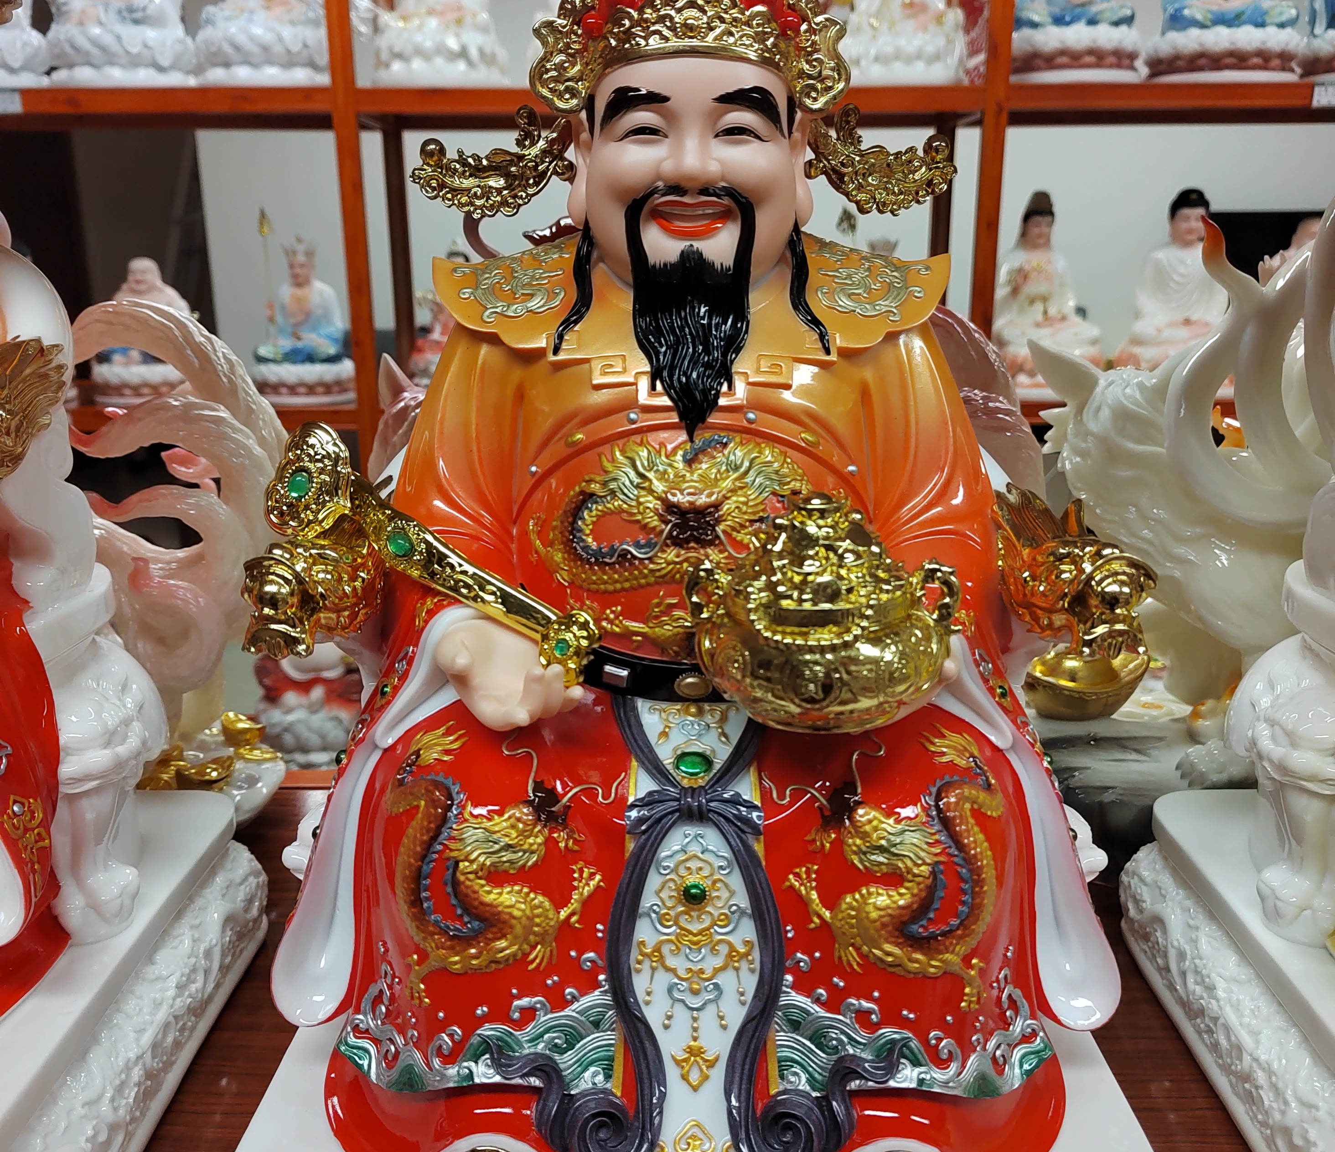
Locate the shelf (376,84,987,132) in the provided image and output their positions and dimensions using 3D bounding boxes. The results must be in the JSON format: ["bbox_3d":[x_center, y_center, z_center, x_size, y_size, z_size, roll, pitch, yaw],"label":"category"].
[{"bbox_3d":[0.004,-0.641,1.632,0.793,0.030,0.290,0,16,0],"label":"shelf"}]

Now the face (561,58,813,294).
[{"bbox_3d":[0.010,-0.176,0.517,0.107,0.102,0.074,0,16,0],"label":"face"}]

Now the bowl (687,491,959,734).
[{"bbox_3d":[0.062,0.016,0.473,0.107,0.091,0.096,0,16,0],"label":"bowl"}]

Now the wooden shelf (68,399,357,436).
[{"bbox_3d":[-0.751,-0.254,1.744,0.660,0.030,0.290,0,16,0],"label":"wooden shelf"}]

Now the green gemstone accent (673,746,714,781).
[{"bbox_3d":[0.012,0.084,0.526,0.018,0.013,0.006,0,-11,0],"label":"green gemstone accent"}]

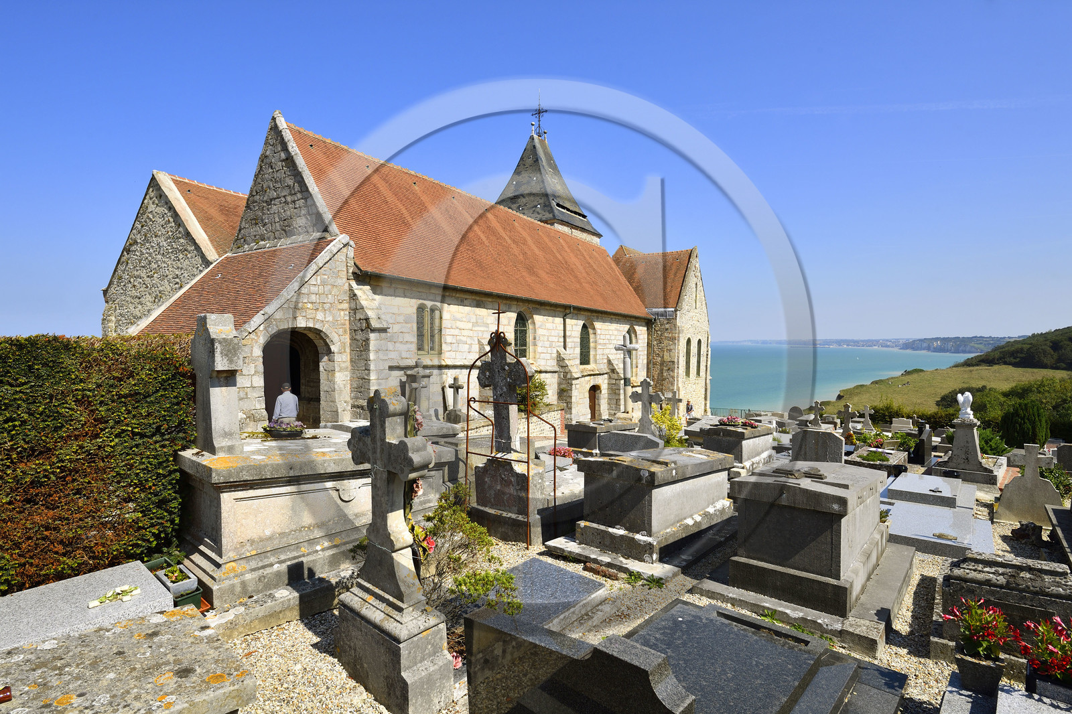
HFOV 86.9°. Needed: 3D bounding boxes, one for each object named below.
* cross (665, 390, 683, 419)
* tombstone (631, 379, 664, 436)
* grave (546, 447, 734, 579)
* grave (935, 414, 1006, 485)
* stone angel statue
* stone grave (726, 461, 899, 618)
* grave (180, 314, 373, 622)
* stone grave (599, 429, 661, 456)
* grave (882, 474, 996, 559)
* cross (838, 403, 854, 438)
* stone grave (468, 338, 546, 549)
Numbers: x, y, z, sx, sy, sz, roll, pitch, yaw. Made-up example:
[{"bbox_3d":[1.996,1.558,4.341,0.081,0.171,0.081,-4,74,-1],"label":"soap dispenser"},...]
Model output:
[{"bbox_3d":[4.765,1.793,19.520,0.620,1.250,0.160,1,2,38],"label":"cross"},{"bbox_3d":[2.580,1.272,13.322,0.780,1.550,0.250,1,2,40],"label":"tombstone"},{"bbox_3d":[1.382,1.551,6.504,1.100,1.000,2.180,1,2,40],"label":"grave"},{"bbox_3d":[10.396,2.080,13.555,1.150,1.340,2.450,2,3,42],"label":"grave"},{"bbox_3d":[9.805,1.109,12.909,0.400,0.632,0.340,2,2,39],"label":"stone angel statue"},{"bbox_3d":[2.582,1.421,5.177,0.900,0.930,2.000,1,2,40],"label":"stone grave"},{"bbox_3d":[-1.787,0.636,4.613,1.100,1.880,2.000,1,2,40],"label":"grave"},{"bbox_3d":[2.145,1.995,12.887,1.500,0.580,0.200,1,2,40],"label":"stone grave"},{"bbox_3d":[6.874,2.533,9.641,1.420,0.350,4.300,2,2,39],"label":"grave"},{"bbox_3d":[9.916,2.115,18.021,0.650,1.300,0.200,2,2,39],"label":"cross"},{"bbox_3d":[-0.312,0.879,6.682,0.900,2.370,0.380,1,2,40],"label":"stone grave"}]

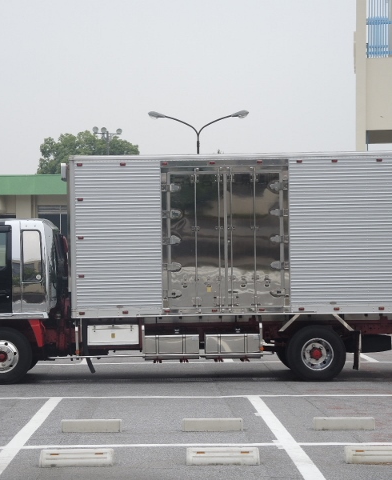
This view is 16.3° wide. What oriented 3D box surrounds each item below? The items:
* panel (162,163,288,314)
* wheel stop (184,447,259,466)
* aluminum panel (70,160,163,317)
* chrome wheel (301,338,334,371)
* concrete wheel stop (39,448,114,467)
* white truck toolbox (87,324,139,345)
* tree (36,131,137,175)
[{"bbox_3d":[0.416,-0.016,19.340,1.777,2.130,0.080,-1,-1,0],"label":"panel"},{"bbox_3d":[0.222,1.776,11.250,0.605,0.120,0.160,0,-1,-1],"label":"wheel stop"},{"bbox_3d":[-1.128,-0.034,19.340,1.312,2.215,0.080,-1,-1,0],"label":"aluminum panel"},{"bbox_3d":[1.731,1.629,19.460,0.475,0.475,0.180,-1,-1,0],"label":"chrome wheel"},{"bbox_3d":[-0.973,1.773,11.140,0.605,0.120,0.160,0,-1,-2],"label":"concrete wheel stop"},{"bbox_3d":[-1.177,1.352,19.450,0.737,0.284,0.100,-1,-1,0],"label":"white truck toolbox"},{"bbox_3d":[-6.741,-1.661,85.000,6.600,10.120,6.400,0,-1,0],"label":"tree"}]

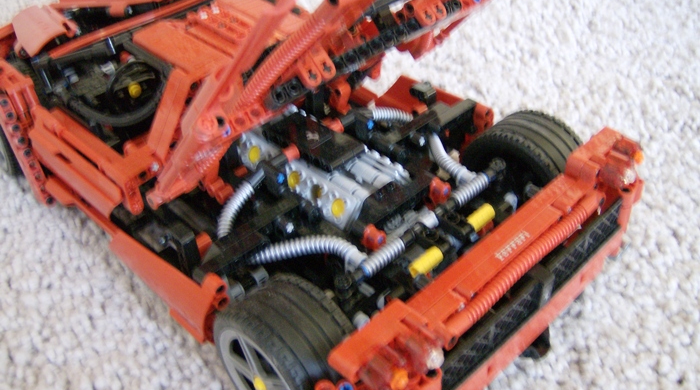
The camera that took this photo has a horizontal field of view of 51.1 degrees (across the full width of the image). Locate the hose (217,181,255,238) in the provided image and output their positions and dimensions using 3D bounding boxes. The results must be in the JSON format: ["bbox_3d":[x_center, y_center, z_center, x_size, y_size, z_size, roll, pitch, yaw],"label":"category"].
[{"bbox_3d":[-0.057,0.009,0.358,0.011,0.008,0.035,19,70,22],"label":"hose"}]

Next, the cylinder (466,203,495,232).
[{"bbox_3d":[0.063,0.011,0.347,0.016,0.008,0.008,-33,50,-32],"label":"cylinder"}]

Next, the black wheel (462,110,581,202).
[{"bbox_3d":[0.098,-0.009,0.407,0.036,0.069,0.069,-33,50,-32],"label":"black wheel"}]

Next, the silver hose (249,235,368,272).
[{"bbox_3d":[-0.020,0.027,0.338,0.060,0.012,0.015,-4,38,21],"label":"silver hose"}]

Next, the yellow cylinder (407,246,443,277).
[{"bbox_3d":[0.034,0.030,0.326,0.016,0.008,0.008,-33,50,-32],"label":"yellow cylinder"}]

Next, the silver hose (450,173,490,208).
[{"bbox_3d":[0.061,-0.002,0.360,0.023,0.007,0.007,-33,50,-32],"label":"silver hose"}]

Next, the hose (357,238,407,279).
[{"bbox_3d":[0.015,0.027,0.326,0.023,0.007,0.007,-33,50,-32],"label":"hose"}]

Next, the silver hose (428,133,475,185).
[{"bbox_3d":[0.052,-0.020,0.391,0.015,0.012,0.060,-9,26,-9],"label":"silver hose"}]

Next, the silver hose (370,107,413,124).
[{"bbox_3d":[0.025,-0.045,0.419,0.035,0.008,0.011,3,33,-37],"label":"silver hose"}]

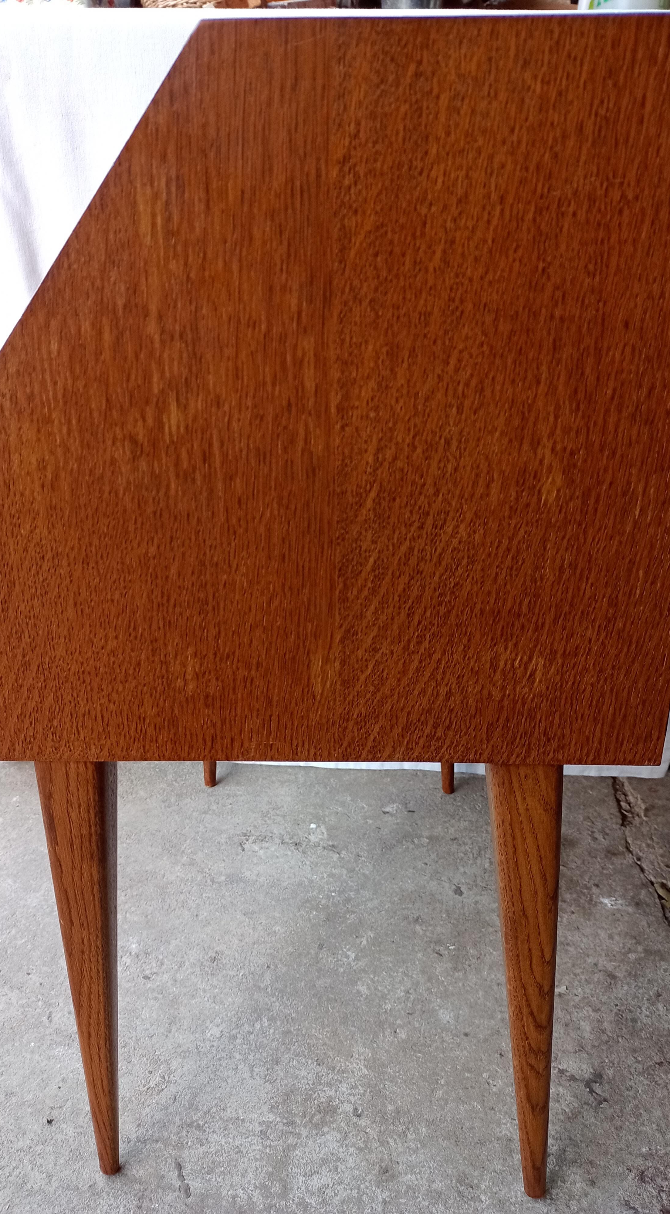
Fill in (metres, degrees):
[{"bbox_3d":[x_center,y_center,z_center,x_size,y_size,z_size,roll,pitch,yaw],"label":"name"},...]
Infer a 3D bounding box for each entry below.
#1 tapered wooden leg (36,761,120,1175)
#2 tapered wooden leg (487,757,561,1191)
[{"bbox_3d":[-0.177,0.264,0.693,0.056,0.394,0.056,1,19,1],"label":"tapered wooden leg"},{"bbox_3d":[0.140,0.269,0.682,0.056,0.396,0.056,-4,17,3],"label":"tapered wooden leg"}]

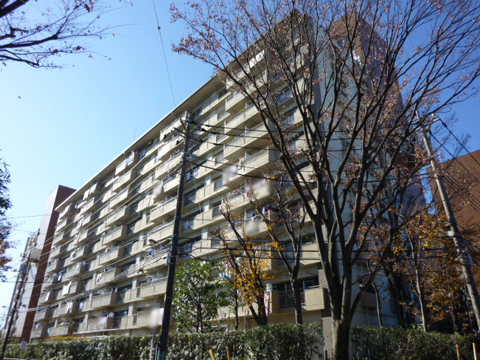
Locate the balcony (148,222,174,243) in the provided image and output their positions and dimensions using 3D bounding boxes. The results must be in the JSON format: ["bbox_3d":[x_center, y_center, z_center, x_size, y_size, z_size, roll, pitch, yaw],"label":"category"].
[{"bbox_3d":[-7.630,5.725,35.837,1.200,1.304,5.346,22,-34,-37],"label":"balcony"}]

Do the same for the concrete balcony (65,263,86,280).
[{"bbox_3d":[-24.553,13.992,52.650,1.200,1.304,5.346,22,-34,-37],"label":"concrete balcony"}]

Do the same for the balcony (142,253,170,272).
[{"bbox_3d":[-7.690,8.174,34.906,1.255,1.292,5.375,22,-34,-37],"label":"balcony"}]

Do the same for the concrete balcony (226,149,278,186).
[{"bbox_3d":[0.820,-0.925,29.220,1.150,1.370,5.470,22,-34,-37],"label":"concrete balcony"}]

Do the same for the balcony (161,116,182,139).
[{"bbox_3d":[-7.574,-6.142,41.730,1.200,1.304,5.346,22,-34,-37],"label":"balcony"}]

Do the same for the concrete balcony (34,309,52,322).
[{"bbox_3d":[-33.451,23.184,59.173,1.150,1.370,5.130,22,-34,-37],"label":"concrete balcony"}]

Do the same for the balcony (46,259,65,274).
[{"bbox_3d":[-33.462,15.941,62.799,1.150,1.370,5.130,22,-34,-37],"label":"balcony"}]

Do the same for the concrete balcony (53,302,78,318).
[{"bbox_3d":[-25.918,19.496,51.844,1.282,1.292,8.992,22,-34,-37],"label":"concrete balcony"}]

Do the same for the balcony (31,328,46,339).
[{"bbox_3d":[-33.447,25.598,57.964,1.150,1.370,5.130,22,-34,-37],"label":"balcony"}]

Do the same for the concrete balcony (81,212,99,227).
[{"bbox_3d":[-24.519,6.871,56.185,1.200,1.304,5.346,22,-34,-37],"label":"concrete balcony"}]

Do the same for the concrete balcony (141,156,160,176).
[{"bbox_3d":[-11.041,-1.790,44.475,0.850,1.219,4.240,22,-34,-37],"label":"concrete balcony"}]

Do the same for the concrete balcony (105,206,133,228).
[{"bbox_3d":[-16.120,5.152,46.896,1.255,1.292,5.550,22,-34,-37],"label":"concrete balcony"}]

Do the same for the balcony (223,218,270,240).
[{"bbox_3d":[0.848,3.905,26.344,1.150,1.330,5.330,22,-34,-37],"label":"balcony"}]

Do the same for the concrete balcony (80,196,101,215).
[{"bbox_3d":[-24.890,4.475,58.018,1.150,1.370,5.120,22,-34,-37],"label":"concrete balcony"}]

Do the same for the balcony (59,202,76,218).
[{"bbox_3d":[-33.477,6.283,67.634,1.150,1.370,5.130,22,-34,-37],"label":"balcony"}]

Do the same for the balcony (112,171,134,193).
[{"bbox_3d":[-15.970,0.331,48.782,1.150,1.330,5.330,22,-34,-37],"label":"balcony"}]

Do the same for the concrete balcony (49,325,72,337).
[{"bbox_3d":[-24.587,21.112,49.114,1.200,1.304,5.346,22,-34,-37],"label":"concrete balcony"}]

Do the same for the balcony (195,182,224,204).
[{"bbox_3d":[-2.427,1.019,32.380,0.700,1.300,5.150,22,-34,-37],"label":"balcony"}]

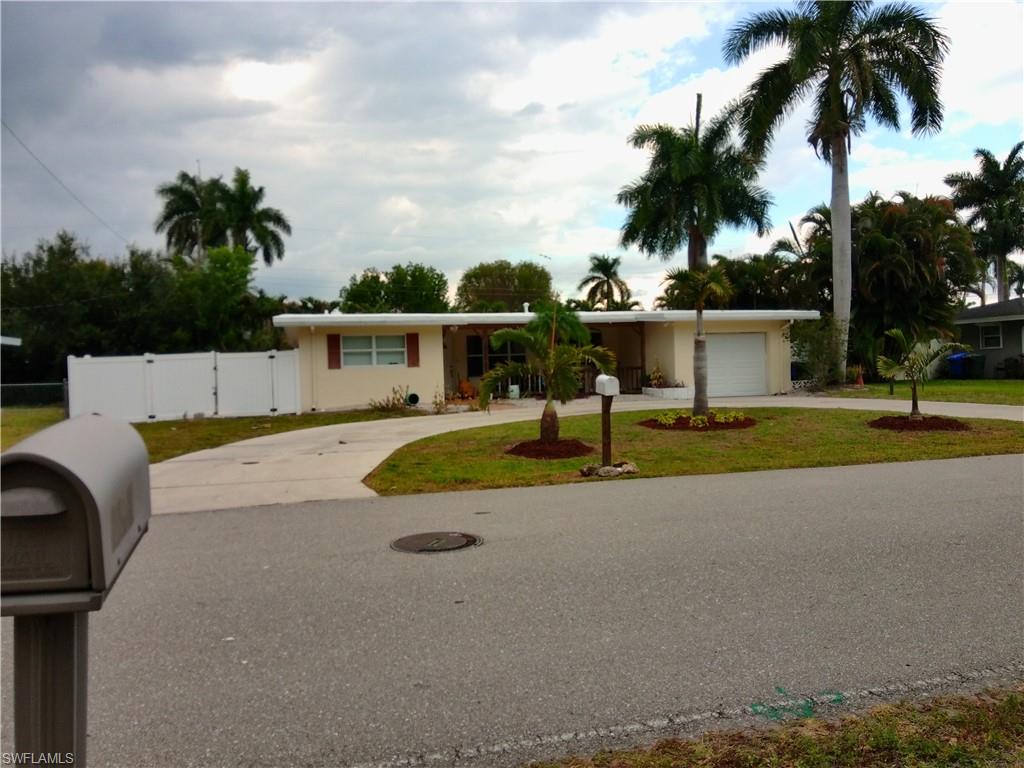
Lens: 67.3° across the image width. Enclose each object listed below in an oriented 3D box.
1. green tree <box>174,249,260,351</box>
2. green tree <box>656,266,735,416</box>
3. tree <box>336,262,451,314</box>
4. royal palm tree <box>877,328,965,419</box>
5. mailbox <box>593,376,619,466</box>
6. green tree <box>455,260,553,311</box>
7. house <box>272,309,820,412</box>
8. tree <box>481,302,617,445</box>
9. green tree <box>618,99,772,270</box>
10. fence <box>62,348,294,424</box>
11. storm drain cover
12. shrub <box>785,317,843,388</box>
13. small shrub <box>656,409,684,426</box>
[{"bbox_3d":[-12.230,-2.477,31.933,3.661,6.431,3.661,-1,2,0],"label":"green tree"},{"bbox_3d":[3.909,-0.901,16.384,1.663,3.191,1.663,-1,2,0],"label":"green tree"},{"bbox_3d":[-6.522,-3.195,41.938,5.900,6.900,5.500,-2,2,-15],"label":"tree"},{"bbox_3d":[8.286,-0.193,15.600,1.750,1.800,1.700,-2,2,-15],"label":"royal palm tree"},{"bbox_3d":[1.260,0.497,10.200,0.200,1.240,0.490,-2,2,-12],"label":"mailbox"},{"bbox_3d":[-0.482,-3.968,48.906,6.244,7.738,6.244,-1,2,0],"label":"green tree"},{"bbox_3d":[0.664,-0.972,29.259,17.765,2.884,10.500,-2,2,-13],"label":"house"},{"bbox_3d":[0.539,-0.200,12.000,2.122,2.261,2.122,-1,2,0],"label":"tree"},{"bbox_3d":[8.550,-6.621,35.838,7.000,13.600,7.000,-2,2,-15],"label":"green tree"},{"bbox_3d":[-9.008,0.070,21.450,6.050,1.860,0.130,-2,2,-15],"label":"fence"},{"bbox_3d":[-0.623,1.306,6.270,0.717,0.030,0.717,-1,2,0],"label":"storm drain cover"},{"bbox_3d":[10.856,-1.130,27.600,1.900,2.500,1.900,-2,2,-15],"label":"shrub"},{"bbox_3d":[3.339,0.706,16.200,0.570,0.380,0.550,-2,2,-15],"label":"small shrub"}]

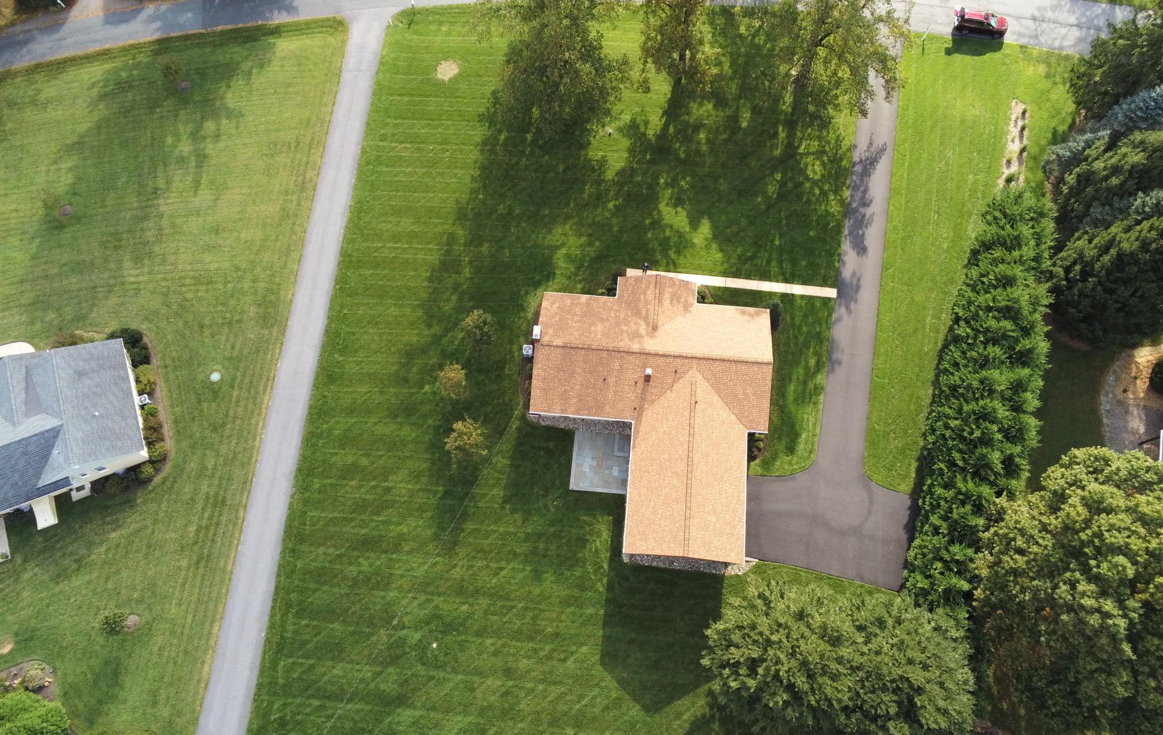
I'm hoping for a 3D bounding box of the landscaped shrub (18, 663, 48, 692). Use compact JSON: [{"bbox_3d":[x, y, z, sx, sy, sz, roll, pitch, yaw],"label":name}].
[{"bbox_3d":[-40.505,22.829,57.128,2.000,0.900,2.000,0,71,1],"label":"landscaped shrub"}]

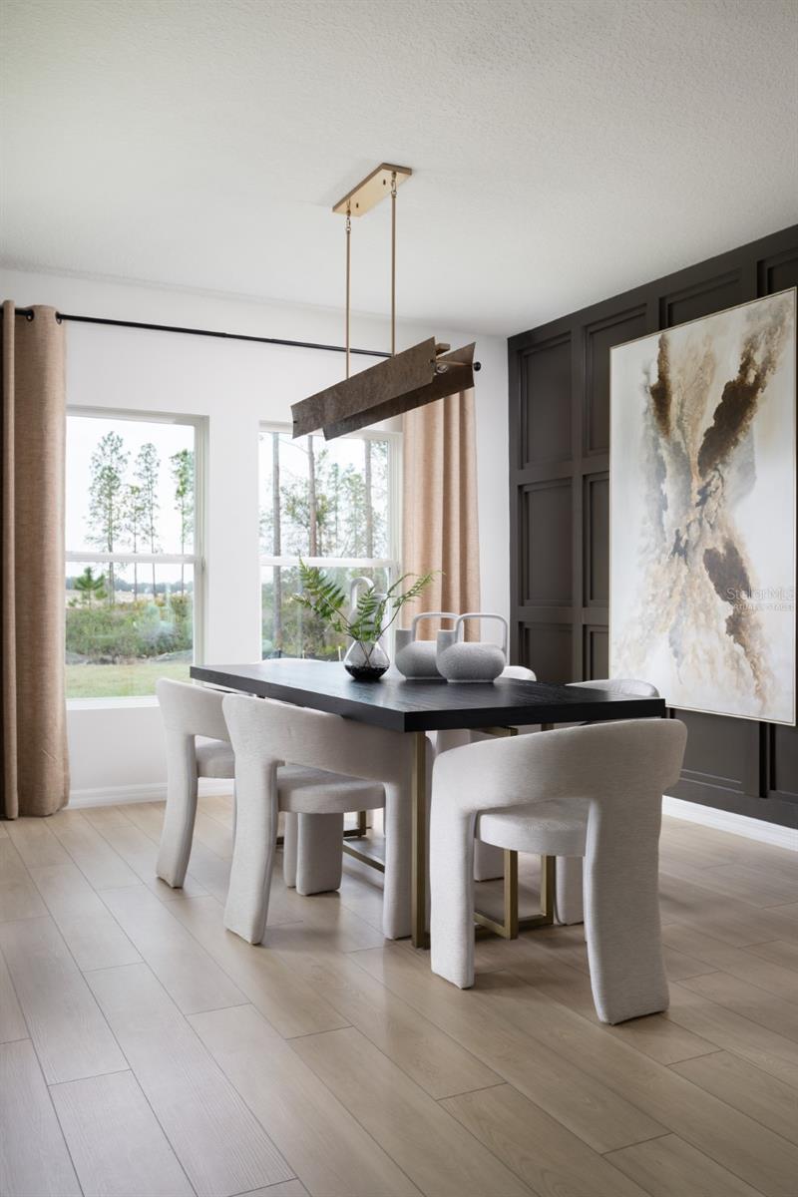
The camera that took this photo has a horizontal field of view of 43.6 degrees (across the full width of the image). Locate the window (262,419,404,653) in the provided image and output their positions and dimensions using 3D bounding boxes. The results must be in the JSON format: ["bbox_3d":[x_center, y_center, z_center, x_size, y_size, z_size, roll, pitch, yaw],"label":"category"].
[{"bbox_3d":[-0.420,-0.221,5.880,0.910,1.540,0.100,0,0,-27],"label":"window"}]

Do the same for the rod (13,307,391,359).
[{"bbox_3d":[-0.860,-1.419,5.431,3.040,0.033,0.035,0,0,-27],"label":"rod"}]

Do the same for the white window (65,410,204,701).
[{"bbox_3d":[-1.480,-0.220,5.328,0.910,1.540,0.100,0,0,-27],"label":"white window"}]

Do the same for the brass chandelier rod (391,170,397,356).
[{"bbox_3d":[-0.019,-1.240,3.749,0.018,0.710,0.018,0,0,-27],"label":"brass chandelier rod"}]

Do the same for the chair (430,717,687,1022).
[{"bbox_3d":[0.505,0.709,2.879,0.665,0.785,0.575,0,0,-26],"label":"chair"}]

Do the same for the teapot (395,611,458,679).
[{"bbox_3d":[0.132,0.201,4.261,0.295,0.277,0.240,0,0,-18],"label":"teapot"}]

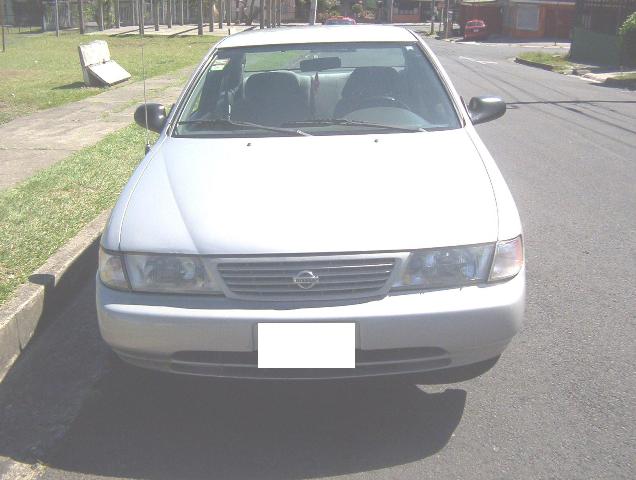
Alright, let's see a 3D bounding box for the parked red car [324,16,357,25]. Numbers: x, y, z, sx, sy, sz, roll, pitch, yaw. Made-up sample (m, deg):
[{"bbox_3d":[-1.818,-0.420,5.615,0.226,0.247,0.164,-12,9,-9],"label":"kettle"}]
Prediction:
[{"bbox_3d":[1.184,-10.615,36.711,1.650,1.420,4.100,-1,18,2],"label":"parked red car"}]

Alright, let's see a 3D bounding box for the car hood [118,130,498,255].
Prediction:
[{"bbox_3d":[-0.030,-0.240,2.932,1.450,0.280,1.120,-1,18,3],"label":"car hood"}]

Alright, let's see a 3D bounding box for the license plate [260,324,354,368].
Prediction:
[{"bbox_3d":[-0.041,0.354,2.390,0.320,0.160,0.020,-1,18,3],"label":"license plate"}]

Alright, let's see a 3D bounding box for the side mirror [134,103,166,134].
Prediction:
[{"bbox_3d":[-0.881,-0.643,3.790,0.200,0.145,0.140,-1,18,3],"label":"side mirror"}]

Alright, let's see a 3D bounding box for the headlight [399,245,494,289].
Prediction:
[{"bbox_3d":[0.456,0.095,2.555,0.330,0.145,0.180,-4,18,-7],"label":"headlight"}]

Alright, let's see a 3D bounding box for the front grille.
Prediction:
[{"bbox_3d":[-0.043,0.128,2.453,0.630,0.150,0.120,-1,18,3],"label":"front grille"}]

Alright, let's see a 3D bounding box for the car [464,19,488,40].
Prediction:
[{"bbox_3d":[10.704,-14.168,48.500,1.620,1.400,3.900,1,18,9],"label":"car"}]

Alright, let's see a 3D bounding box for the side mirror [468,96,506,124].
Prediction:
[{"bbox_3d":[0.870,-0.672,3.715,0.210,0.145,0.140,-1,18,3],"label":"side mirror"}]

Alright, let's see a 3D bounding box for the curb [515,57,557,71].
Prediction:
[{"bbox_3d":[6.333,-5.134,20.784,0.220,0.180,3.990,-1,18,0],"label":"curb"}]

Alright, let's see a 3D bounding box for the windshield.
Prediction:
[{"bbox_3d":[-0.010,-0.781,3.649,1.400,0.400,0.760,-1,18,3],"label":"windshield"}]

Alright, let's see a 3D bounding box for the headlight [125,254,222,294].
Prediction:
[{"bbox_3d":[-0.533,0.117,2.599,0.330,0.145,0.180,2,19,12],"label":"headlight"}]

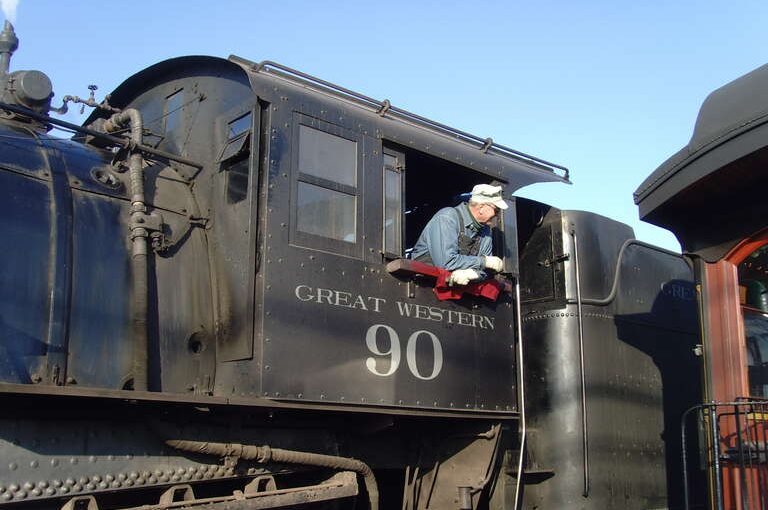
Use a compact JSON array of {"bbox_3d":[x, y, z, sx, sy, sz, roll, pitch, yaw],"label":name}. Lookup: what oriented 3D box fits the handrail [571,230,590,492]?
[{"bbox_3d":[1.553,0.825,6.837,0.050,2.104,0.080,3,-13,-12],"label":"handrail"}]

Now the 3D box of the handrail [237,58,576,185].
[{"bbox_3d":[0.338,-0.913,6.181,3.286,0.081,0.080,12,-17,-41],"label":"handrail"}]

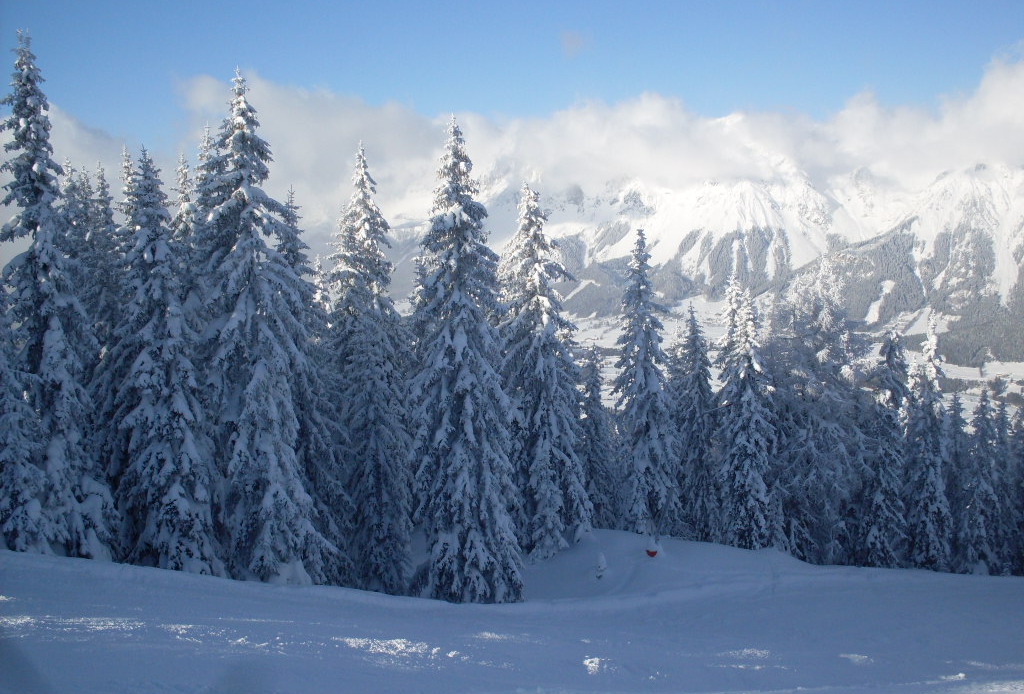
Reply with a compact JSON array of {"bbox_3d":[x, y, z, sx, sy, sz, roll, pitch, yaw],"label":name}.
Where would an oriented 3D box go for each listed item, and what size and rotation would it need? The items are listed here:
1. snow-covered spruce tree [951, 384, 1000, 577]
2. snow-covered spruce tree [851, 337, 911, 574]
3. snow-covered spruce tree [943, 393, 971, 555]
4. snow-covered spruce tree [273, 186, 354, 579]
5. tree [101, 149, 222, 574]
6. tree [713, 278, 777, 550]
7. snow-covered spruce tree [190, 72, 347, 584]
[{"bbox_3d":[19.792,5.750,48.000,2.220,8.120,2.220,-2,6,0],"label":"snow-covered spruce tree"},{"bbox_3d":[15.121,4.241,46.000,2.460,9.960,2.460,-2,6,0],"label":"snow-covered spruce tree"},{"bbox_3d":[22.094,6.570,56.000,2.090,8.590,2.090,-2,6,0],"label":"snow-covered spruce tree"},{"bbox_3d":[-6.797,1.254,37.000,3.460,13.020,3.460,-2,6,0],"label":"snow-covered spruce tree"},{"bbox_3d":[-9.978,0.494,32.000,3.420,12.080,3.420,-2,6,0],"label":"tree"},{"bbox_3d":[8.894,2.502,43.000,2.520,10.310,2.520,-2,6,0],"label":"tree"},{"bbox_3d":[-6.715,-0.491,31.000,4.000,13.940,4.000,-2,6,0],"label":"snow-covered spruce tree"}]

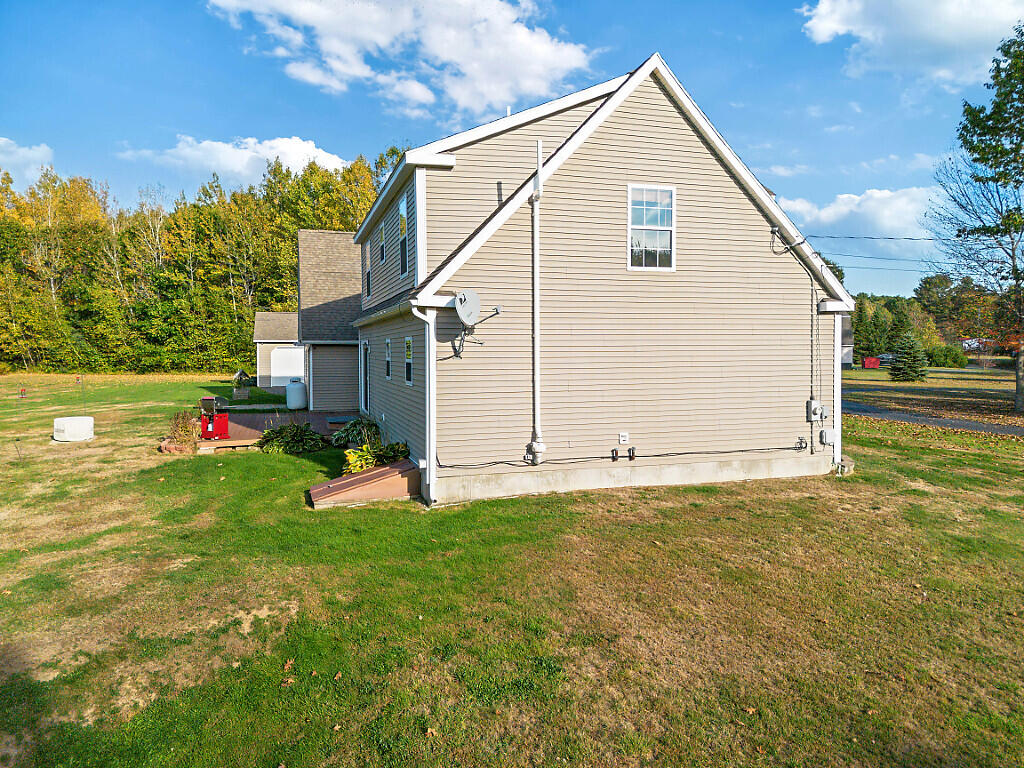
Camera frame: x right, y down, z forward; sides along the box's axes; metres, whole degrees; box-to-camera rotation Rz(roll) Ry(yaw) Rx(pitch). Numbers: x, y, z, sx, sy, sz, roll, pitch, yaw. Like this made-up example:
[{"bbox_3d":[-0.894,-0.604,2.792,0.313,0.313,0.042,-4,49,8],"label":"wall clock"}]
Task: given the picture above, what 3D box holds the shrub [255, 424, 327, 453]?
[{"bbox_3d":[-5.745,1.402,18.500,1.650,0.720,1.100,-1,3,-17],"label":"shrub"}]

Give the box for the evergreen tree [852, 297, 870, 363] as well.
[{"bbox_3d":[53.993,-8.134,110.000,3.000,10.100,3.000,-1,3,-17],"label":"evergreen tree"}]

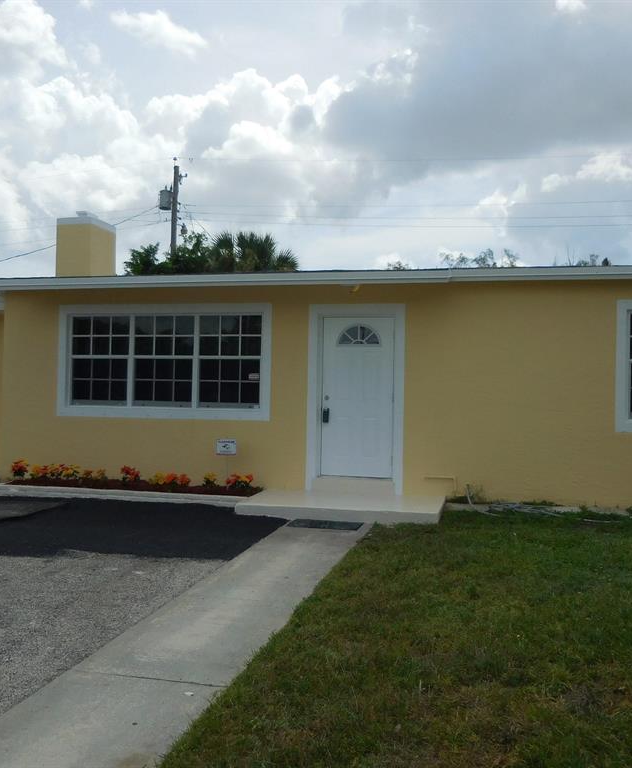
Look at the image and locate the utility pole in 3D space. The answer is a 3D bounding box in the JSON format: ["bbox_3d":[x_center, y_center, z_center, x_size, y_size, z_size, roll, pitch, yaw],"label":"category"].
[{"bbox_3d":[-5.564,-3.498,28.973,0.320,10.143,0.320,1,0,12],"label":"utility pole"}]

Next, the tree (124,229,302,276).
[{"bbox_3d":[-3.297,-1.484,22.983,4.800,6.119,3.600,1,0,12],"label":"tree"}]

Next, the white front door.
[{"bbox_3d":[0.542,0.175,9.493,0.922,2.041,0.050,1,0,12],"label":"white front door"}]

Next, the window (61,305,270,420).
[{"bbox_3d":[-2.070,-0.300,9.978,2.976,1.498,0.120,1,0,12],"label":"window"}]

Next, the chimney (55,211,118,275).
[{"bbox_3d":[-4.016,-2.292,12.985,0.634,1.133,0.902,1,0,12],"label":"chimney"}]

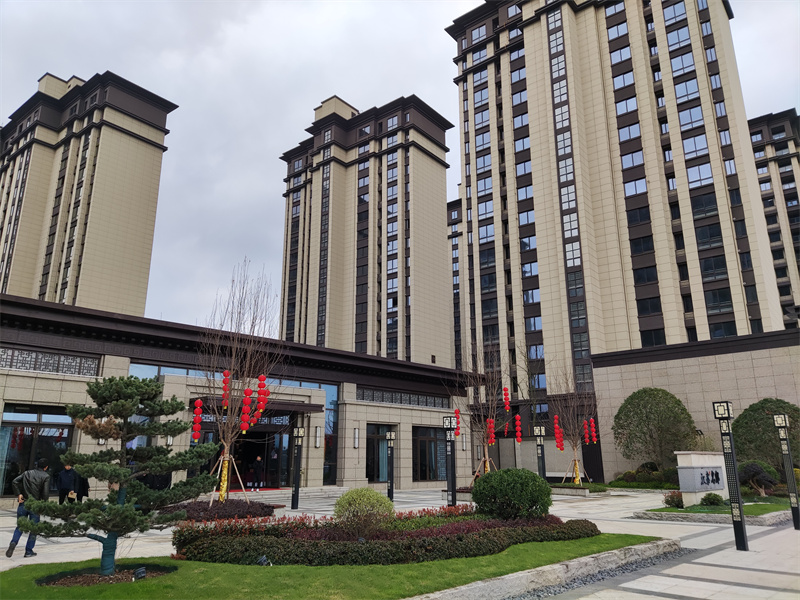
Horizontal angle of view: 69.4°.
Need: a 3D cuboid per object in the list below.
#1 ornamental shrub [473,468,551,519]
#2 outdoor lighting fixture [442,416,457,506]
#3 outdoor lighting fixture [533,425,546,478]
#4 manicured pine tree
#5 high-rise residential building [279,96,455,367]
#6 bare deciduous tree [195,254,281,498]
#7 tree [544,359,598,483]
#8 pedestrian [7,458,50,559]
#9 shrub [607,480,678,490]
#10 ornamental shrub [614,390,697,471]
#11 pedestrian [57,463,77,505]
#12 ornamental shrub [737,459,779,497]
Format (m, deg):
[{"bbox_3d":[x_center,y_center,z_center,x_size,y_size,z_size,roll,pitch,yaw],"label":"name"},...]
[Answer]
[{"bbox_3d":[2.580,4.557,13.369,1.800,1.264,1.750,-3,-16,10],"label":"ornamental shrub"},{"bbox_3d":[1.392,4.674,15.930,0.310,2.845,0.310,15,-21,-43],"label":"outdoor lighting fixture"},{"bbox_3d":[4.946,5.832,20.066,0.270,2.800,0.270,-13,-20,40],"label":"outdoor lighting fixture"},{"bbox_3d":[-4.160,2.522,8.539,2.750,2.786,2.600,7,-17,-24],"label":"manicured pine tree"},{"bbox_3d":[-7.339,-2.681,93.427,31.000,57.000,15.200,-12,-19,37],"label":"high-rise residential building"},{"bbox_3d":[-4.783,2.261,17.220,2.450,7.403,2.400,4,-16,-15],"label":"bare deciduous tree"},{"bbox_3d":[8.682,6.135,29.423,2.600,6.368,2.500,-4,-16,16],"label":"tree"},{"bbox_3d":[-6.861,3.821,10.672,0.550,1.724,0.500,-1,-15,5],"label":"pedestrian"},{"bbox_3d":[13.140,9.822,30.800,4.691,0.420,1.000,-13,-20,40],"label":"shrub"},{"bbox_3d":[13.722,7.375,31.154,4.200,5.180,4.100,-7,-17,22],"label":"ornamental shrub"},{"bbox_3d":[-10.301,5.840,17.900,0.550,1.680,0.360,8,-17,-28],"label":"pedestrian"},{"bbox_3d":[12.825,6.431,20.700,1.320,1.200,1.200,-13,-20,40],"label":"ornamental shrub"}]

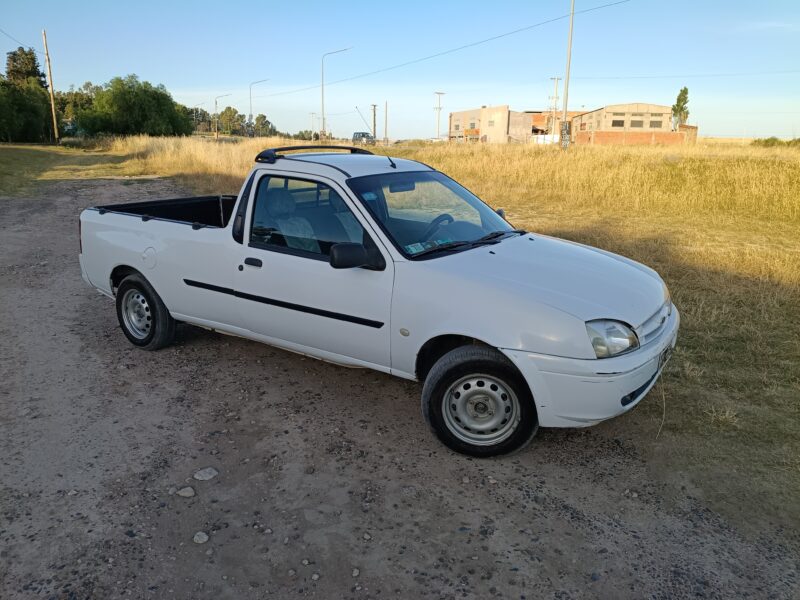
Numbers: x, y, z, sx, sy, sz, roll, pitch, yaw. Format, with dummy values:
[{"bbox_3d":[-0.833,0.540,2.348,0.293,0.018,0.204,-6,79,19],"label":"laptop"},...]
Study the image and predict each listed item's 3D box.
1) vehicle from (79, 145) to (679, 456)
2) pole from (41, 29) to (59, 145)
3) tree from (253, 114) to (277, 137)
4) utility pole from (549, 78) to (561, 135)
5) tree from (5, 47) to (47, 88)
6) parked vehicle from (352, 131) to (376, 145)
[{"bbox_3d":[-0.404,-0.301,4.246,4.420,1.500,1.750,10,18,33],"label":"vehicle"},{"bbox_3d":[-28.737,-17.415,49.873,0.270,9.305,0.270,0,15,0],"label":"pole"},{"bbox_3d":[-38.980,-49.538,173.957,6.907,7.961,6.907,0,15,0],"label":"tree"},{"bbox_3d":[26.230,-31.947,102.034,2.000,10.832,0.400,-5,16,-17],"label":"utility pole"},{"bbox_3d":[-42.620,-23.466,69.862,5.010,11.175,5.010,0,15,0],"label":"tree"},{"bbox_3d":[-5.280,-24.049,89.681,1.750,1.887,4.000,-13,20,-40],"label":"parked vehicle"}]

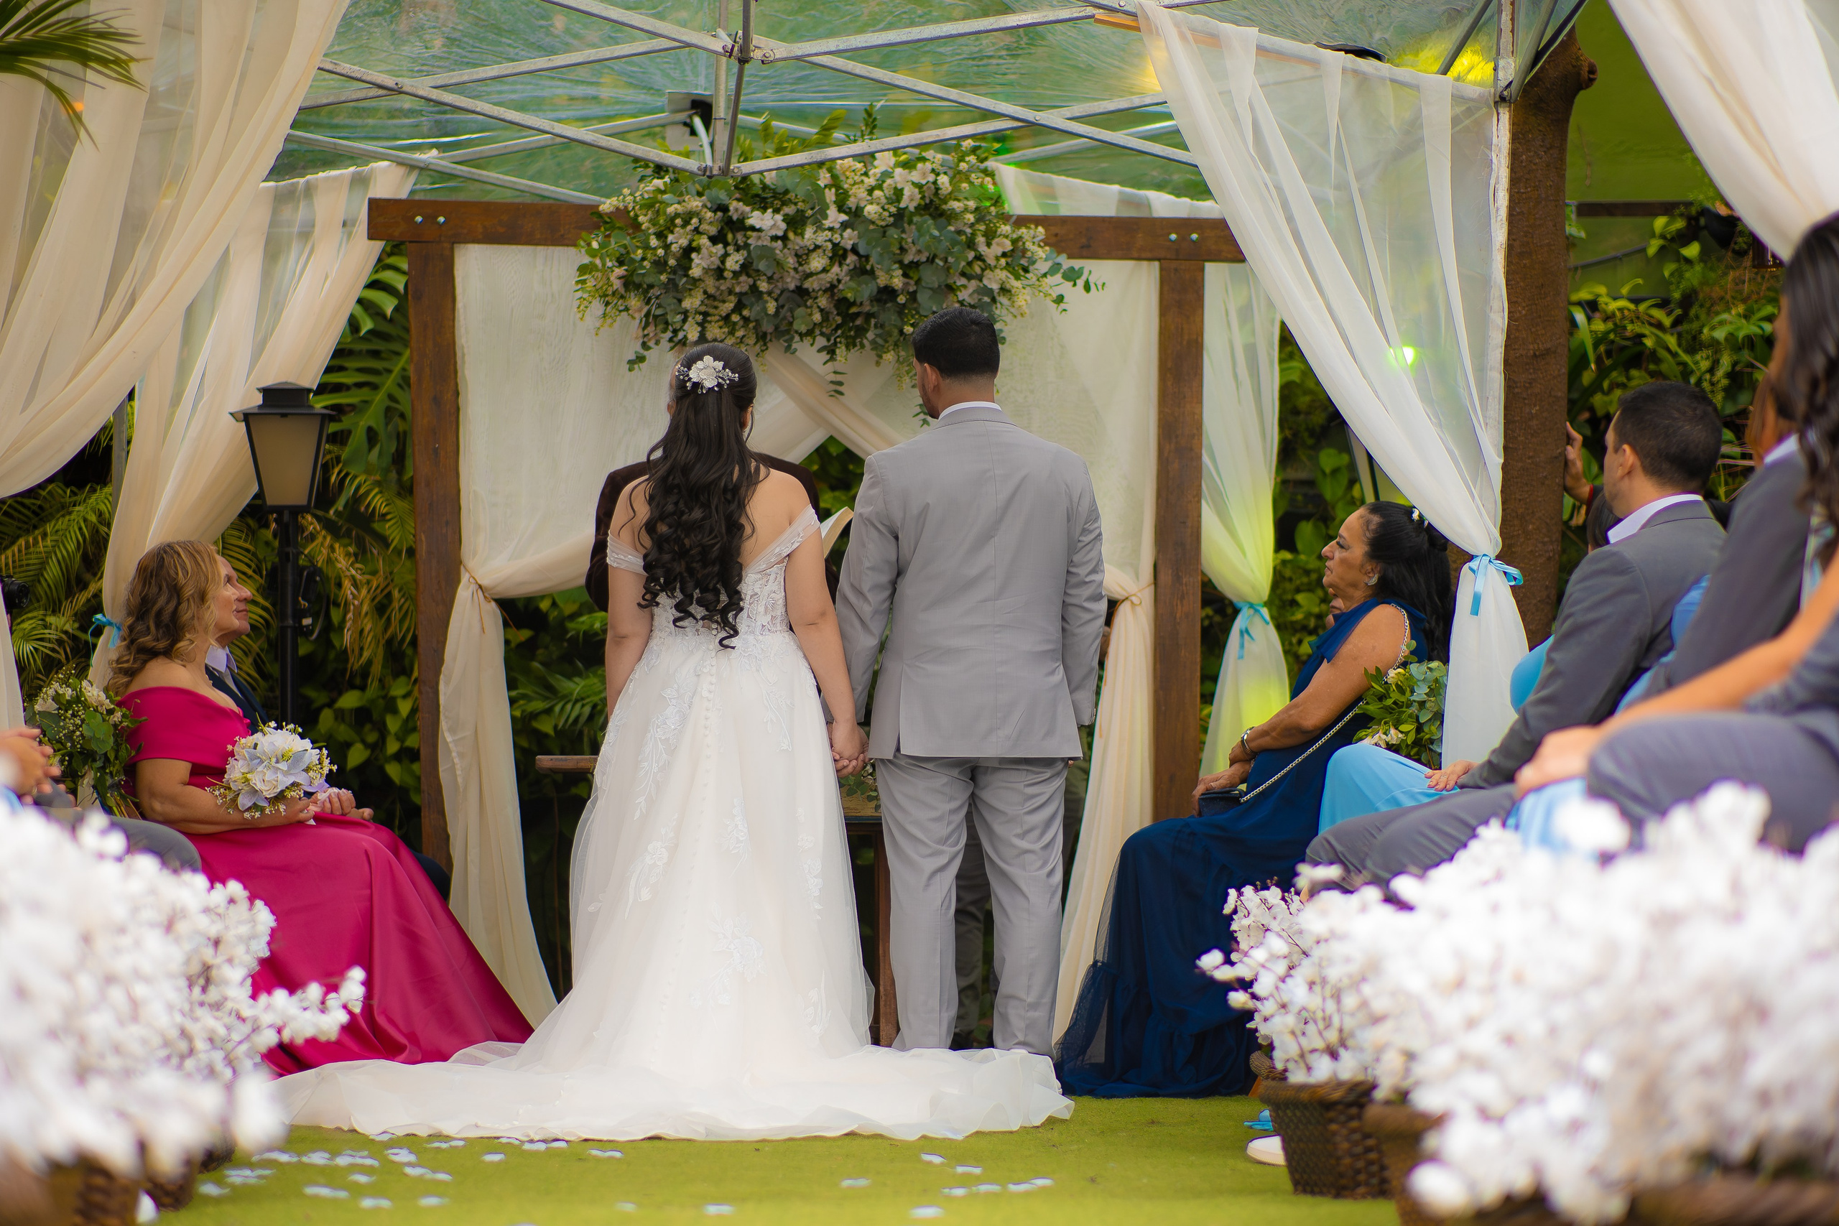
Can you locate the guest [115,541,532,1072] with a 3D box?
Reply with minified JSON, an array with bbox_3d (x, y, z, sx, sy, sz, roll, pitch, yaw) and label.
[{"bbox_3d":[-1.367,0.443,9.850,0.950,1.230,0.600,0,0,-11],"label":"guest"}]

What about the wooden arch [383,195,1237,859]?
[{"bbox_3d":[-0.300,0.010,11.250,2.300,2.150,0.200,0,-1,-4],"label":"wooden arch"}]

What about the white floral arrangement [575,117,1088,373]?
[{"bbox_3d":[-0.230,-0.950,11.100,1.330,0.660,0.500,0,-1,-4],"label":"white floral arrangement"}]

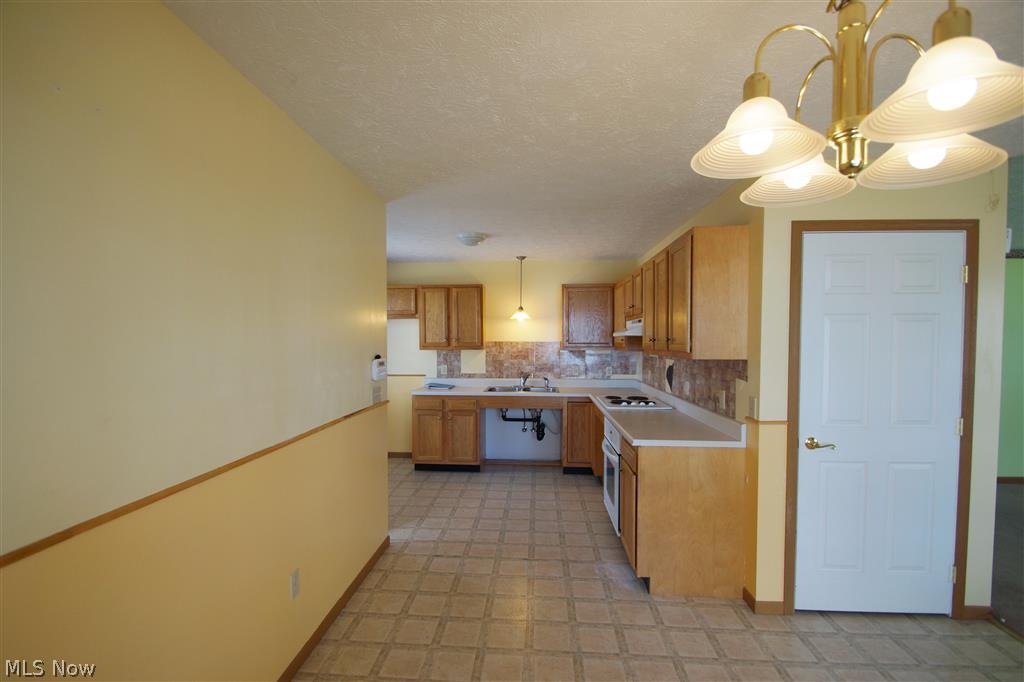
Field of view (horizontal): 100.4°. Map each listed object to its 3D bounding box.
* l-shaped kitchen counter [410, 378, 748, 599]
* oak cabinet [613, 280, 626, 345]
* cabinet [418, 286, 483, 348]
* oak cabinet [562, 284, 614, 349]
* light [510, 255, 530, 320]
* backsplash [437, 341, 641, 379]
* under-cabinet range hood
[{"bbox_3d":[0.137,0.970,3.889,2.611,1.002,2.756,0,0,4],"label":"l-shaped kitchen counter"},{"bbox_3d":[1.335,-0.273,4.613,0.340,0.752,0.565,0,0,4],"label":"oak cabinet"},{"bbox_3d":[-0.707,-0.279,5.152,0.760,0.754,0.330,0,0,4],"label":"cabinet"},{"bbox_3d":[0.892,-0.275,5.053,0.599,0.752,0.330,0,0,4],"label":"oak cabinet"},{"bbox_3d":[0.107,-0.616,5.014,0.225,0.749,0.227,0,0,4],"label":"light"},{"bbox_3d":[0.314,0.237,5.248,2.498,0.469,0.022,0,0,4],"label":"backsplash"},{"bbox_3d":[1.240,-0.124,3.960,0.457,0.141,0.751,0,0,4],"label":"under-cabinet range hood"}]

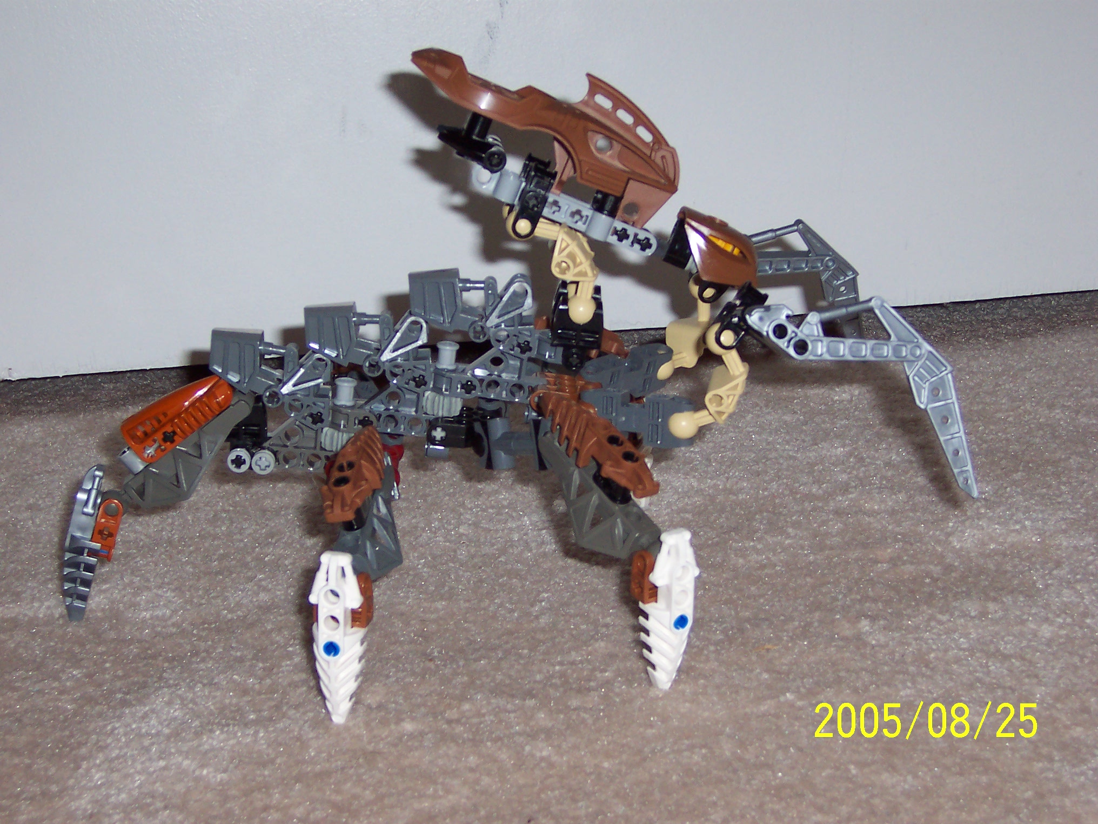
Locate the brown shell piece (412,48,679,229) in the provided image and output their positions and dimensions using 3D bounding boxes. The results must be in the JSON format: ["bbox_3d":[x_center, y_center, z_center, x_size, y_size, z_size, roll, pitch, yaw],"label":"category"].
[{"bbox_3d":[-0.001,-0.092,0.845,0.094,0.037,0.026,24,13,-13],"label":"brown shell piece"}]

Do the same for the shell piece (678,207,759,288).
[{"bbox_3d":[0.055,-0.053,0.857,0.030,0.020,0.025,18,13,-12],"label":"shell piece"}]

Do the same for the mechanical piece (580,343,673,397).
[{"bbox_3d":[0.026,-0.014,0.872,0.035,0.017,0.013,-15,47,-30],"label":"mechanical piece"}]

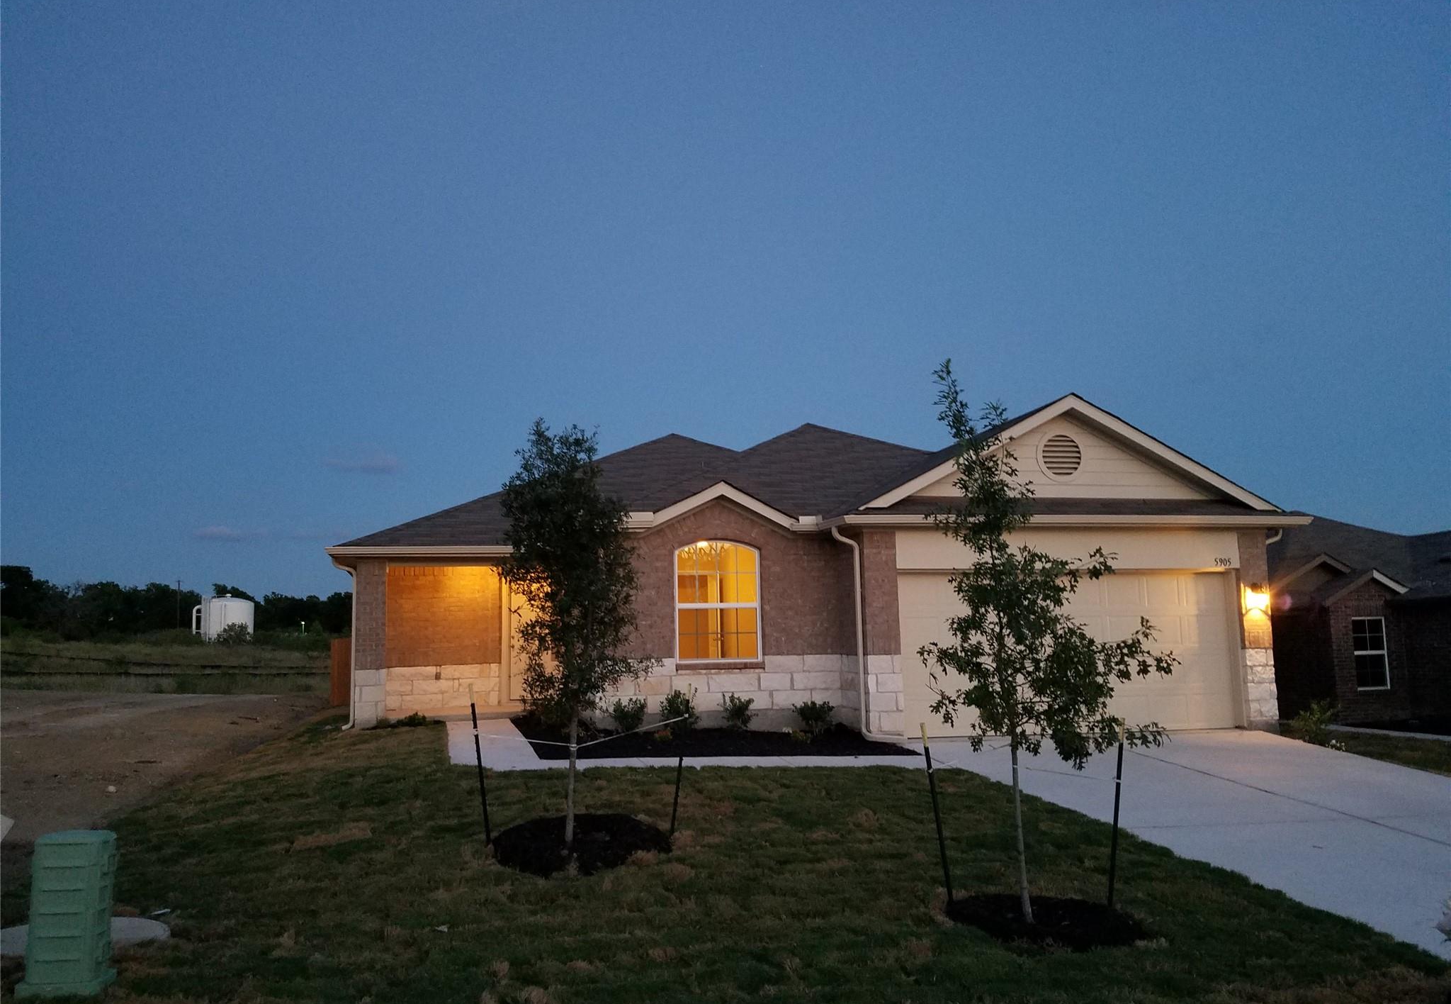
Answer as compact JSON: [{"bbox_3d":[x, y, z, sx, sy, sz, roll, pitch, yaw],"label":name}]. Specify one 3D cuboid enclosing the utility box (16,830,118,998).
[{"bbox_3d":[-2.882,1.792,4.843,0.340,0.665,0.260,0,-7,-4],"label":"utility box"}]

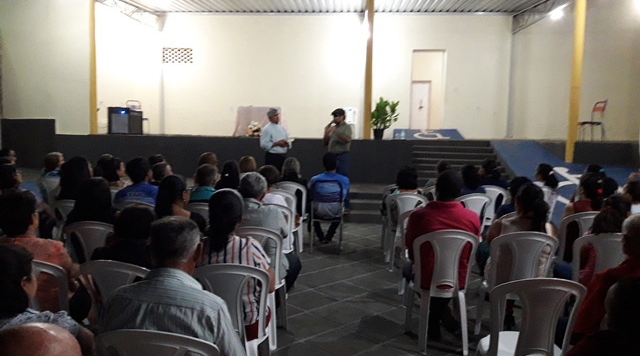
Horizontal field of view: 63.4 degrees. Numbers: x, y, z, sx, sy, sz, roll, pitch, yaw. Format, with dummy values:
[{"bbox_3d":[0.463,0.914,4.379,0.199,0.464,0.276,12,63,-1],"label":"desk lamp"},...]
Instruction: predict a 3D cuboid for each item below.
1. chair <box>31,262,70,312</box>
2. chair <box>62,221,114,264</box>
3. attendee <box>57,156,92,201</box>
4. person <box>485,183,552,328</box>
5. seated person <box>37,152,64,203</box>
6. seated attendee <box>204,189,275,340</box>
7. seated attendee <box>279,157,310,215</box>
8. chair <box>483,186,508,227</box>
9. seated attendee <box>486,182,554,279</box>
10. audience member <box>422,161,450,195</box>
[{"bbox_3d":[-1.403,0.825,2.861,0.460,0.890,0.520,2,5,13],"label":"chair"},{"bbox_3d":[-1.619,0.735,4.058,0.460,0.880,0.510,2,6,12],"label":"chair"},{"bbox_3d":[-2.254,0.410,5.278,0.500,1.271,0.760,2,6,15],"label":"attendee"},{"bbox_3d":[1.397,0.583,3.771,0.480,1.170,0.700,1,6,-2],"label":"person"},{"bbox_3d":[-3.272,0.231,6.601,0.470,1.150,0.680,2,6,10],"label":"seated person"},{"bbox_3d":[-0.477,0.621,2.904,0.480,1.190,0.680,2,6,5],"label":"seated attendee"},{"bbox_3d":[-0.361,0.299,7.115,0.480,1.190,0.740,1,6,5],"label":"seated attendee"},{"bbox_3d":[2.196,0.513,6.950,0.460,0.890,0.520,1,5,-4],"label":"chair"},{"bbox_3d":[1.377,0.599,3.967,0.500,1.230,0.720,1,5,-3],"label":"seated attendee"},{"bbox_3d":[1.528,0.347,6.943,0.480,1.184,0.740,1,6,-2],"label":"audience member"}]

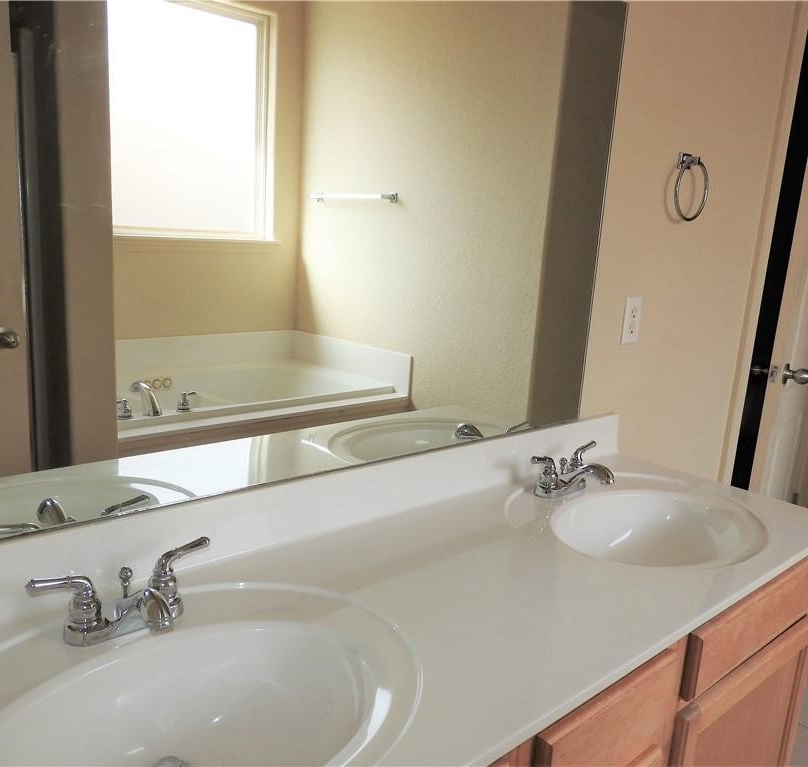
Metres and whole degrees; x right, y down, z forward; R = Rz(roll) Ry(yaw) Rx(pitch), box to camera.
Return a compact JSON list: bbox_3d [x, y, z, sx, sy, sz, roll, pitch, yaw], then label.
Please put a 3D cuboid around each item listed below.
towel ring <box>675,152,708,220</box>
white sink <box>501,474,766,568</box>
[{"bbox_3d":[0.702,-0.483,1.749,0.158,0.162,0.056,-7,16,-41],"label":"towel ring"},{"bbox_3d":[0.448,0.329,1.409,0.546,0.150,0.450,-7,16,-41],"label":"white sink"}]

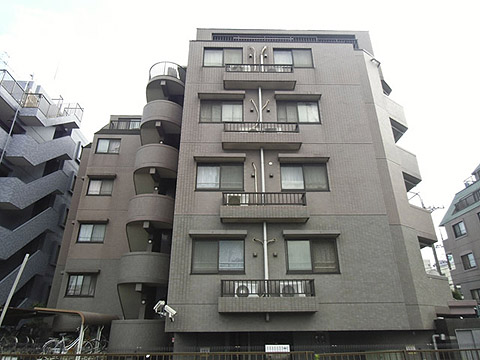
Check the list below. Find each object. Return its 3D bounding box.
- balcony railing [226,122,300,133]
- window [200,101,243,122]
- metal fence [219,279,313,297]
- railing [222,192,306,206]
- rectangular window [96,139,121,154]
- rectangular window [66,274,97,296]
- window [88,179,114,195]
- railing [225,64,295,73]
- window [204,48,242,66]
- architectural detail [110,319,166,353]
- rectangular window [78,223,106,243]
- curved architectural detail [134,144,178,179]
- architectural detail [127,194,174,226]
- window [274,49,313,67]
[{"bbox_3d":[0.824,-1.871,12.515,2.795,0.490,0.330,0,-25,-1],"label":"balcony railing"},{"bbox_3d":[-0.712,-2.683,13.227,1.718,1.126,0.120,0,-25,-1],"label":"window"},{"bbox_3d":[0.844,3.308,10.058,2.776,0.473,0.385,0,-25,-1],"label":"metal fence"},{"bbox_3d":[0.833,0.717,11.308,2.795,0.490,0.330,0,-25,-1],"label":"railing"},{"bbox_3d":[-8.438,-2.143,21.394,1.507,1.159,0.120,0,-25,-1],"label":"rectangular window"},{"bbox_3d":[-8.270,5.540,17.437,1.539,1.168,0.157,0,-25,-1],"label":"rectangular window"},{"bbox_3d":[-8.274,0.472,19.807,1.496,1.077,0.157,0,-25,-1],"label":"window"},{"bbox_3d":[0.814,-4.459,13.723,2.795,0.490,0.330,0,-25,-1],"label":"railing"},{"bbox_3d":[-0.718,-5.243,14.402,1.709,1.092,0.157,0,-25,-1],"label":"window"},{"bbox_3d":[-4.321,6.916,14.497,2.921,1.377,1.924,0,-25,-1],"label":"architectural detail"},{"bbox_3d":[-8.289,2.954,18.646,1.530,1.206,0.157,0,-25,-1],"label":"rectangular window"},{"bbox_3d":[-4.476,-0.993,17.911,2.468,1.346,1.408,0,-25,-1],"label":"curved architectural detail"},{"bbox_3d":[-4.338,1.725,16.924,2.921,1.317,1.924,0,-25,-1],"label":"architectural detail"},{"bbox_3d":[2.329,-5.228,14.456,1.686,1.092,0.157,0,-25,-1],"label":"window"}]

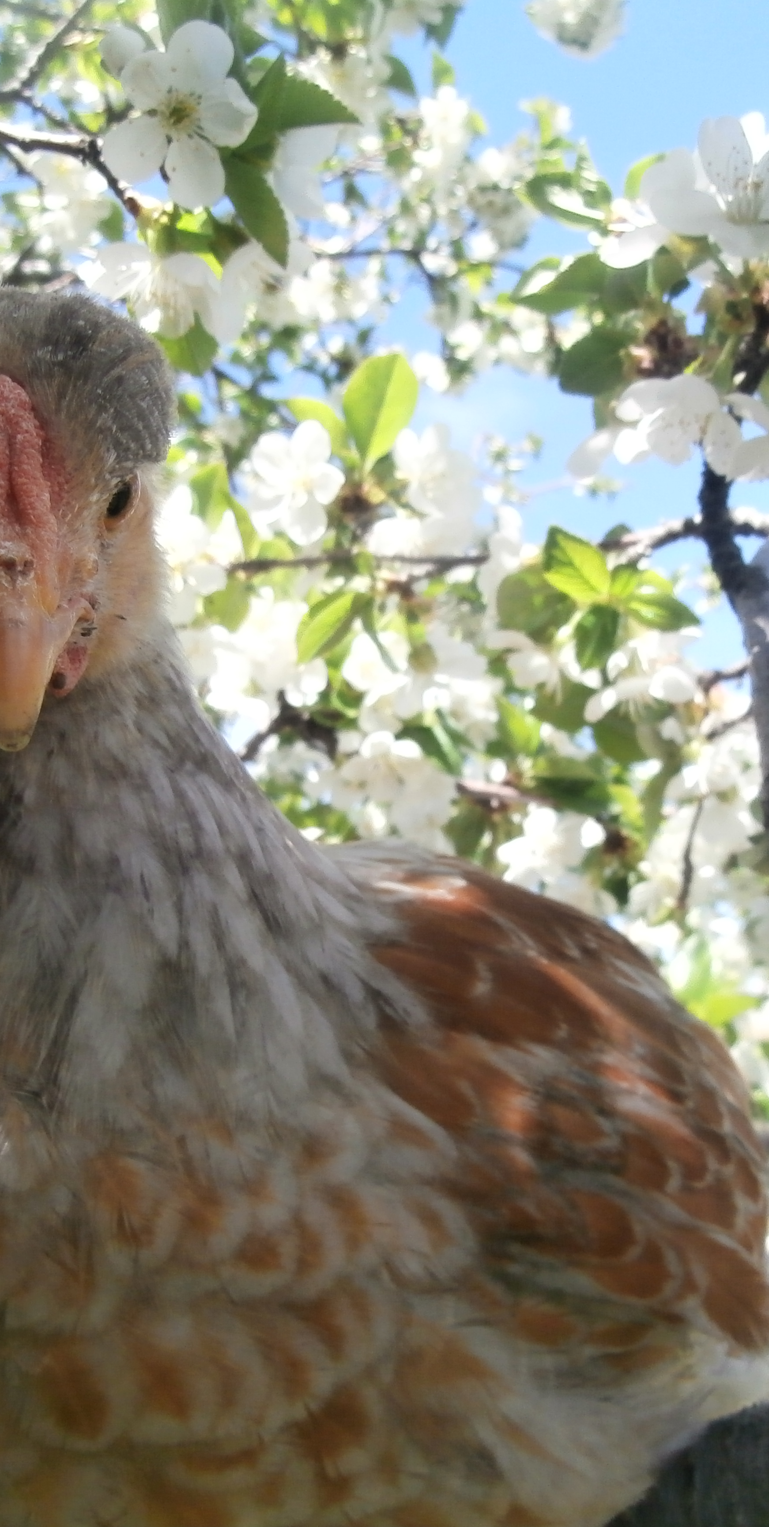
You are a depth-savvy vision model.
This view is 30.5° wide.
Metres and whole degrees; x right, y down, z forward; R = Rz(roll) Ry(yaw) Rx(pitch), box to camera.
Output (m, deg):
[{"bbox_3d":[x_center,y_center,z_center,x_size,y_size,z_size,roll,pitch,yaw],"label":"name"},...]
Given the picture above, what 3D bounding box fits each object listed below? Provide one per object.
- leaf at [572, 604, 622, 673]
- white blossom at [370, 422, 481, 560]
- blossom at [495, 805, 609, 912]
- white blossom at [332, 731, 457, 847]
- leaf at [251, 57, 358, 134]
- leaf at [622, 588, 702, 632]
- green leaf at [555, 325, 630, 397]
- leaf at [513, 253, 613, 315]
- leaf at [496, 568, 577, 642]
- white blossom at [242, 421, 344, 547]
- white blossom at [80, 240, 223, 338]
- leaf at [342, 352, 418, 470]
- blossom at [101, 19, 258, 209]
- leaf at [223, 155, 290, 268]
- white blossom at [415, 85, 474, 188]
[{"bbox_3d":[0.072,-0.043,0.480,0.017,0.024,0.014,0,-13,0],"label":"leaf"},{"bbox_3d":[0.012,-0.081,0.420,0.033,0.038,0.020,-5,4,18],"label":"white blossom"},{"bbox_3d":[0.051,0.028,0.432,0.034,0.033,0.017,-3,5,12],"label":"blossom"},{"bbox_3d":[0.003,0.008,0.420,0.036,0.034,0.020,-2,9,6],"label":"white blossom"},{"bbox_3d":[-0.016,-0.134,0.285,0.024,0.017,0.007,15,-28,12],"label":"leaf"},{"bbox_3d":[0.078,-0.044,0.400,0.024,0.013,0.006,21,-34,15],"label":"leaf"},{"bbox_3d":[0.041,-0.080,0.280,0.018,0.015,0.005,-27,36,-24],"label":"green leaf"},{"bbox_3d":[0.046,-0.126,0.370,0.026,0.016,0.014,-3,-13,12],"label":"leaf"},{"bbox_3d":[0.053,-0.057,0.500,0.029,0.027,0.014,0,-13,0],"label":"leaf"},{"bbox_3d":[-0.025,-0.078,0.392,0.031,0.035,0.016,5,7,-19],"label":"white blossom"},{"bbox_3d":[-0.049,-0.101,0.302,0.032,0.017,0.027,-3,-46,11],"label":"white blossom"},{"bbox_3d":[-0.001,-0.119,0.480,0.022,0.039,0.012,13,-6,0],"label":"leaf"},{"bbox_3d":[-0.040,-0.126,0.277,0.033,0.036,0.014,2,17,-7],"label":"blossom"},{"bbox_3d":[-0.026,-0.110,0.280,0.013,0.024,0.006,-28,-9,16],"label":"leaf"},{"bbox_3d":[0.027,-0.280,0.632,0.029,0.038,0.018,0,12,0],"label":"white blossom"}]

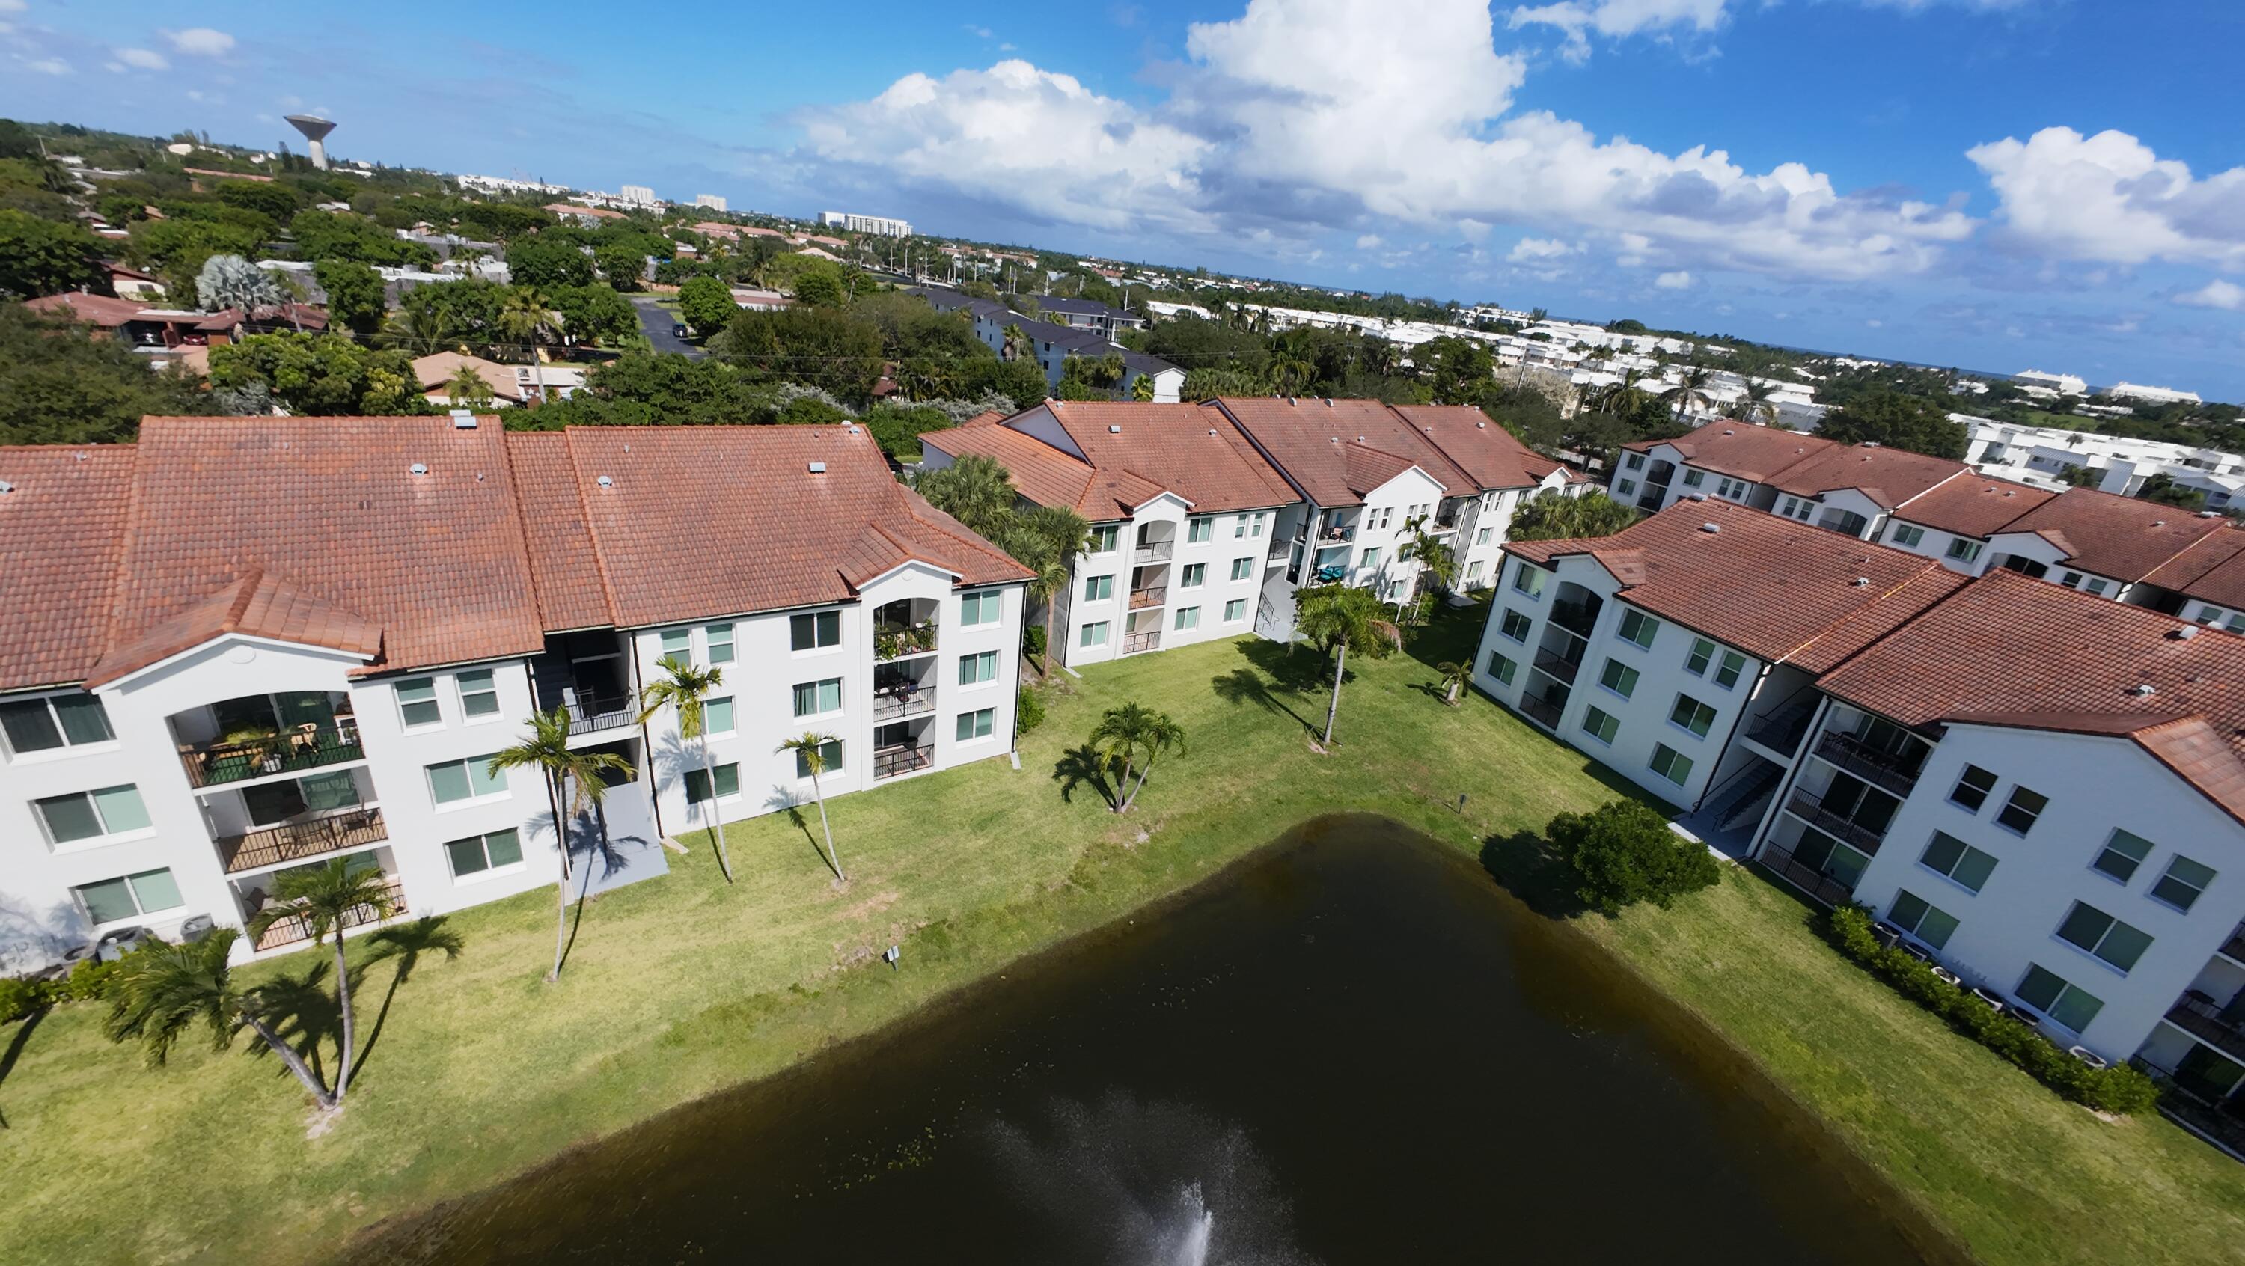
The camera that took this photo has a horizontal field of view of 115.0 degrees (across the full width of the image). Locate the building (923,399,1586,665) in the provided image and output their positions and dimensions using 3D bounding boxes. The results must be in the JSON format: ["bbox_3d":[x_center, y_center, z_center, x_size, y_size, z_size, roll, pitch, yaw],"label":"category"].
[{"bbox_3d":[14.631,-12.020,58.838,55.500,12.800,22.500,-10,29,-34],"label":"building"}]

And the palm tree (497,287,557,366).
[{"bbox_3d":[-59.845,-29.238,73.244,5.000,11.000,5.000,-12,31,-36],"label":"palm tree"}]

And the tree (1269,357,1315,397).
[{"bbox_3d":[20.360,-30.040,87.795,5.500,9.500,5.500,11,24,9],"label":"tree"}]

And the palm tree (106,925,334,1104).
[{"bbox_3d":[-20.438,9.675,17.083,3.500,5.700,3.700,21,27,27],"label":"palm tree"}]

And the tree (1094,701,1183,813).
[{"bbox_3d":[0.546,5.532,30.771,3.800,5.300,3.200,8,24,2],"label":"tree"}]

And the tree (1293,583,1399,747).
[{"bbox_3d":[10.739,1.778,36.603,5.000,8.700,5.000,15,25,18],"label":"tree"}]

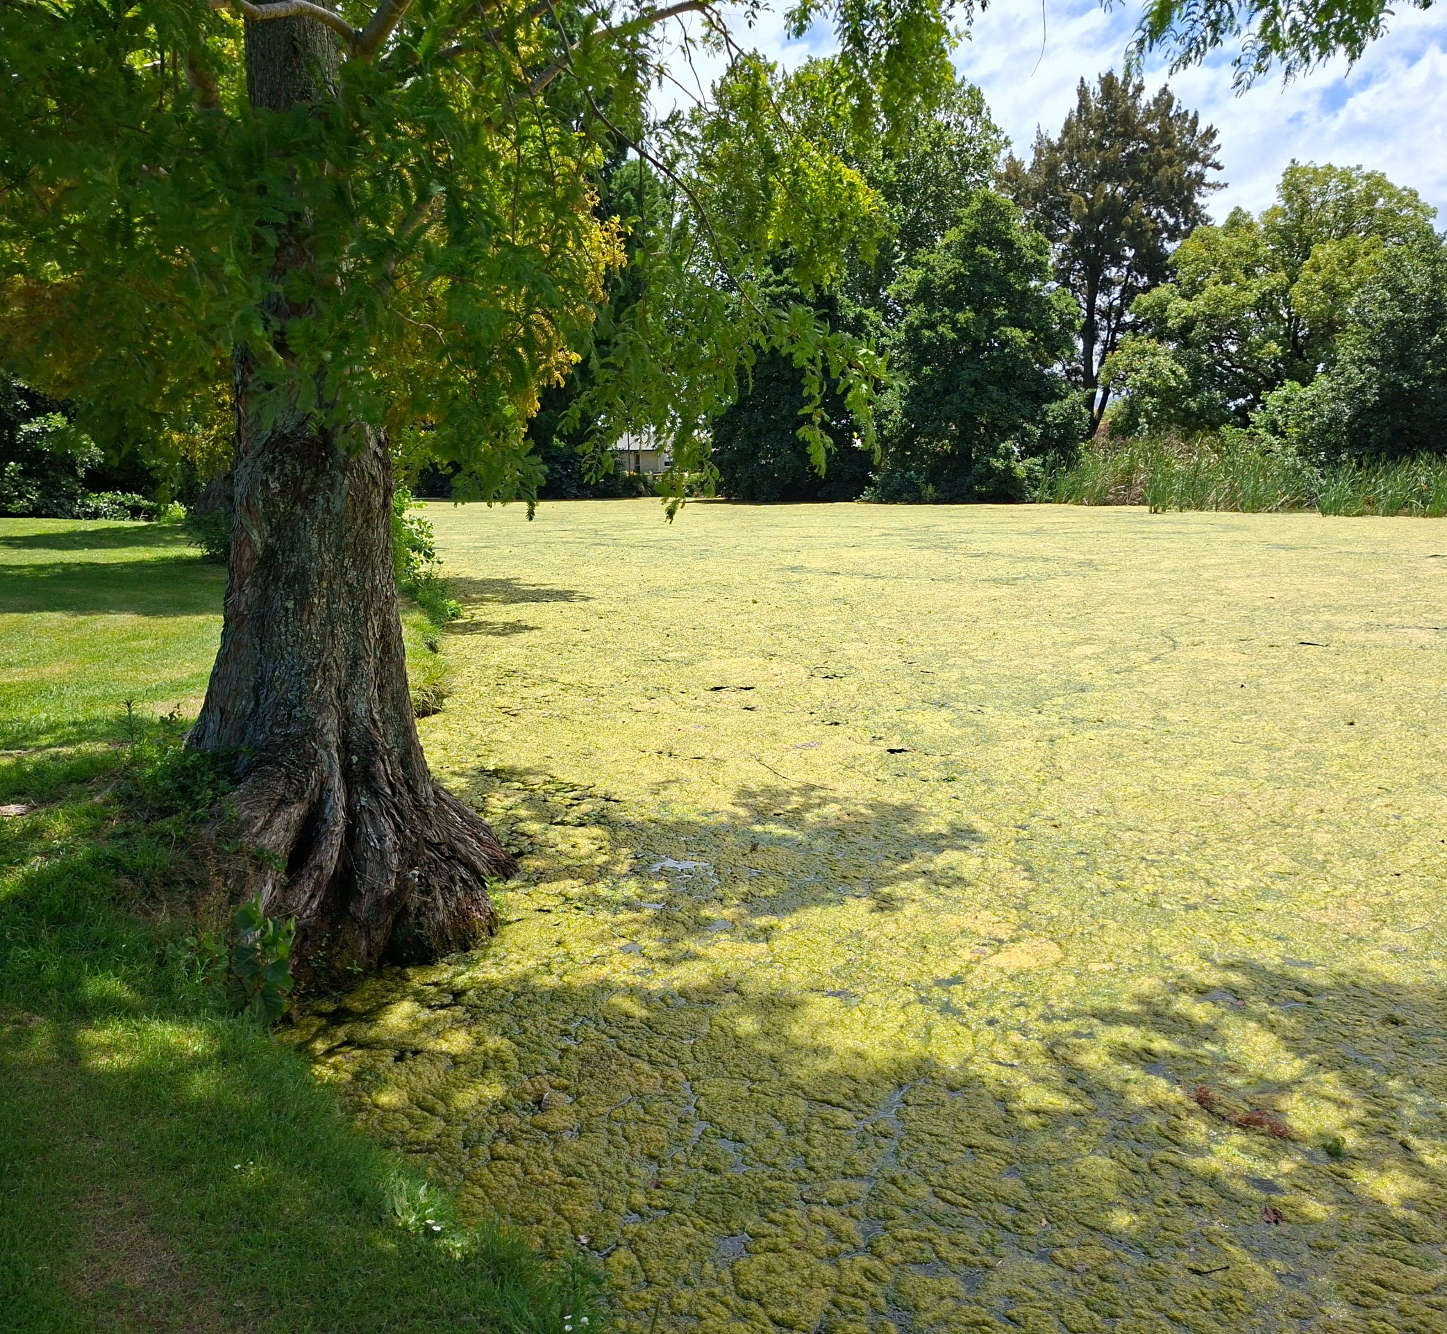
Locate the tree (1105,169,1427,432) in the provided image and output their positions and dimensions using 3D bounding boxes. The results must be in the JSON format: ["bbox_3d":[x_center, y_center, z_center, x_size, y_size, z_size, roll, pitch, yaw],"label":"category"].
[{"bbox_3d":[22.283,-13.789,48.845,12.089,13.133,10.880,4,11,23],"label":"tree"}]

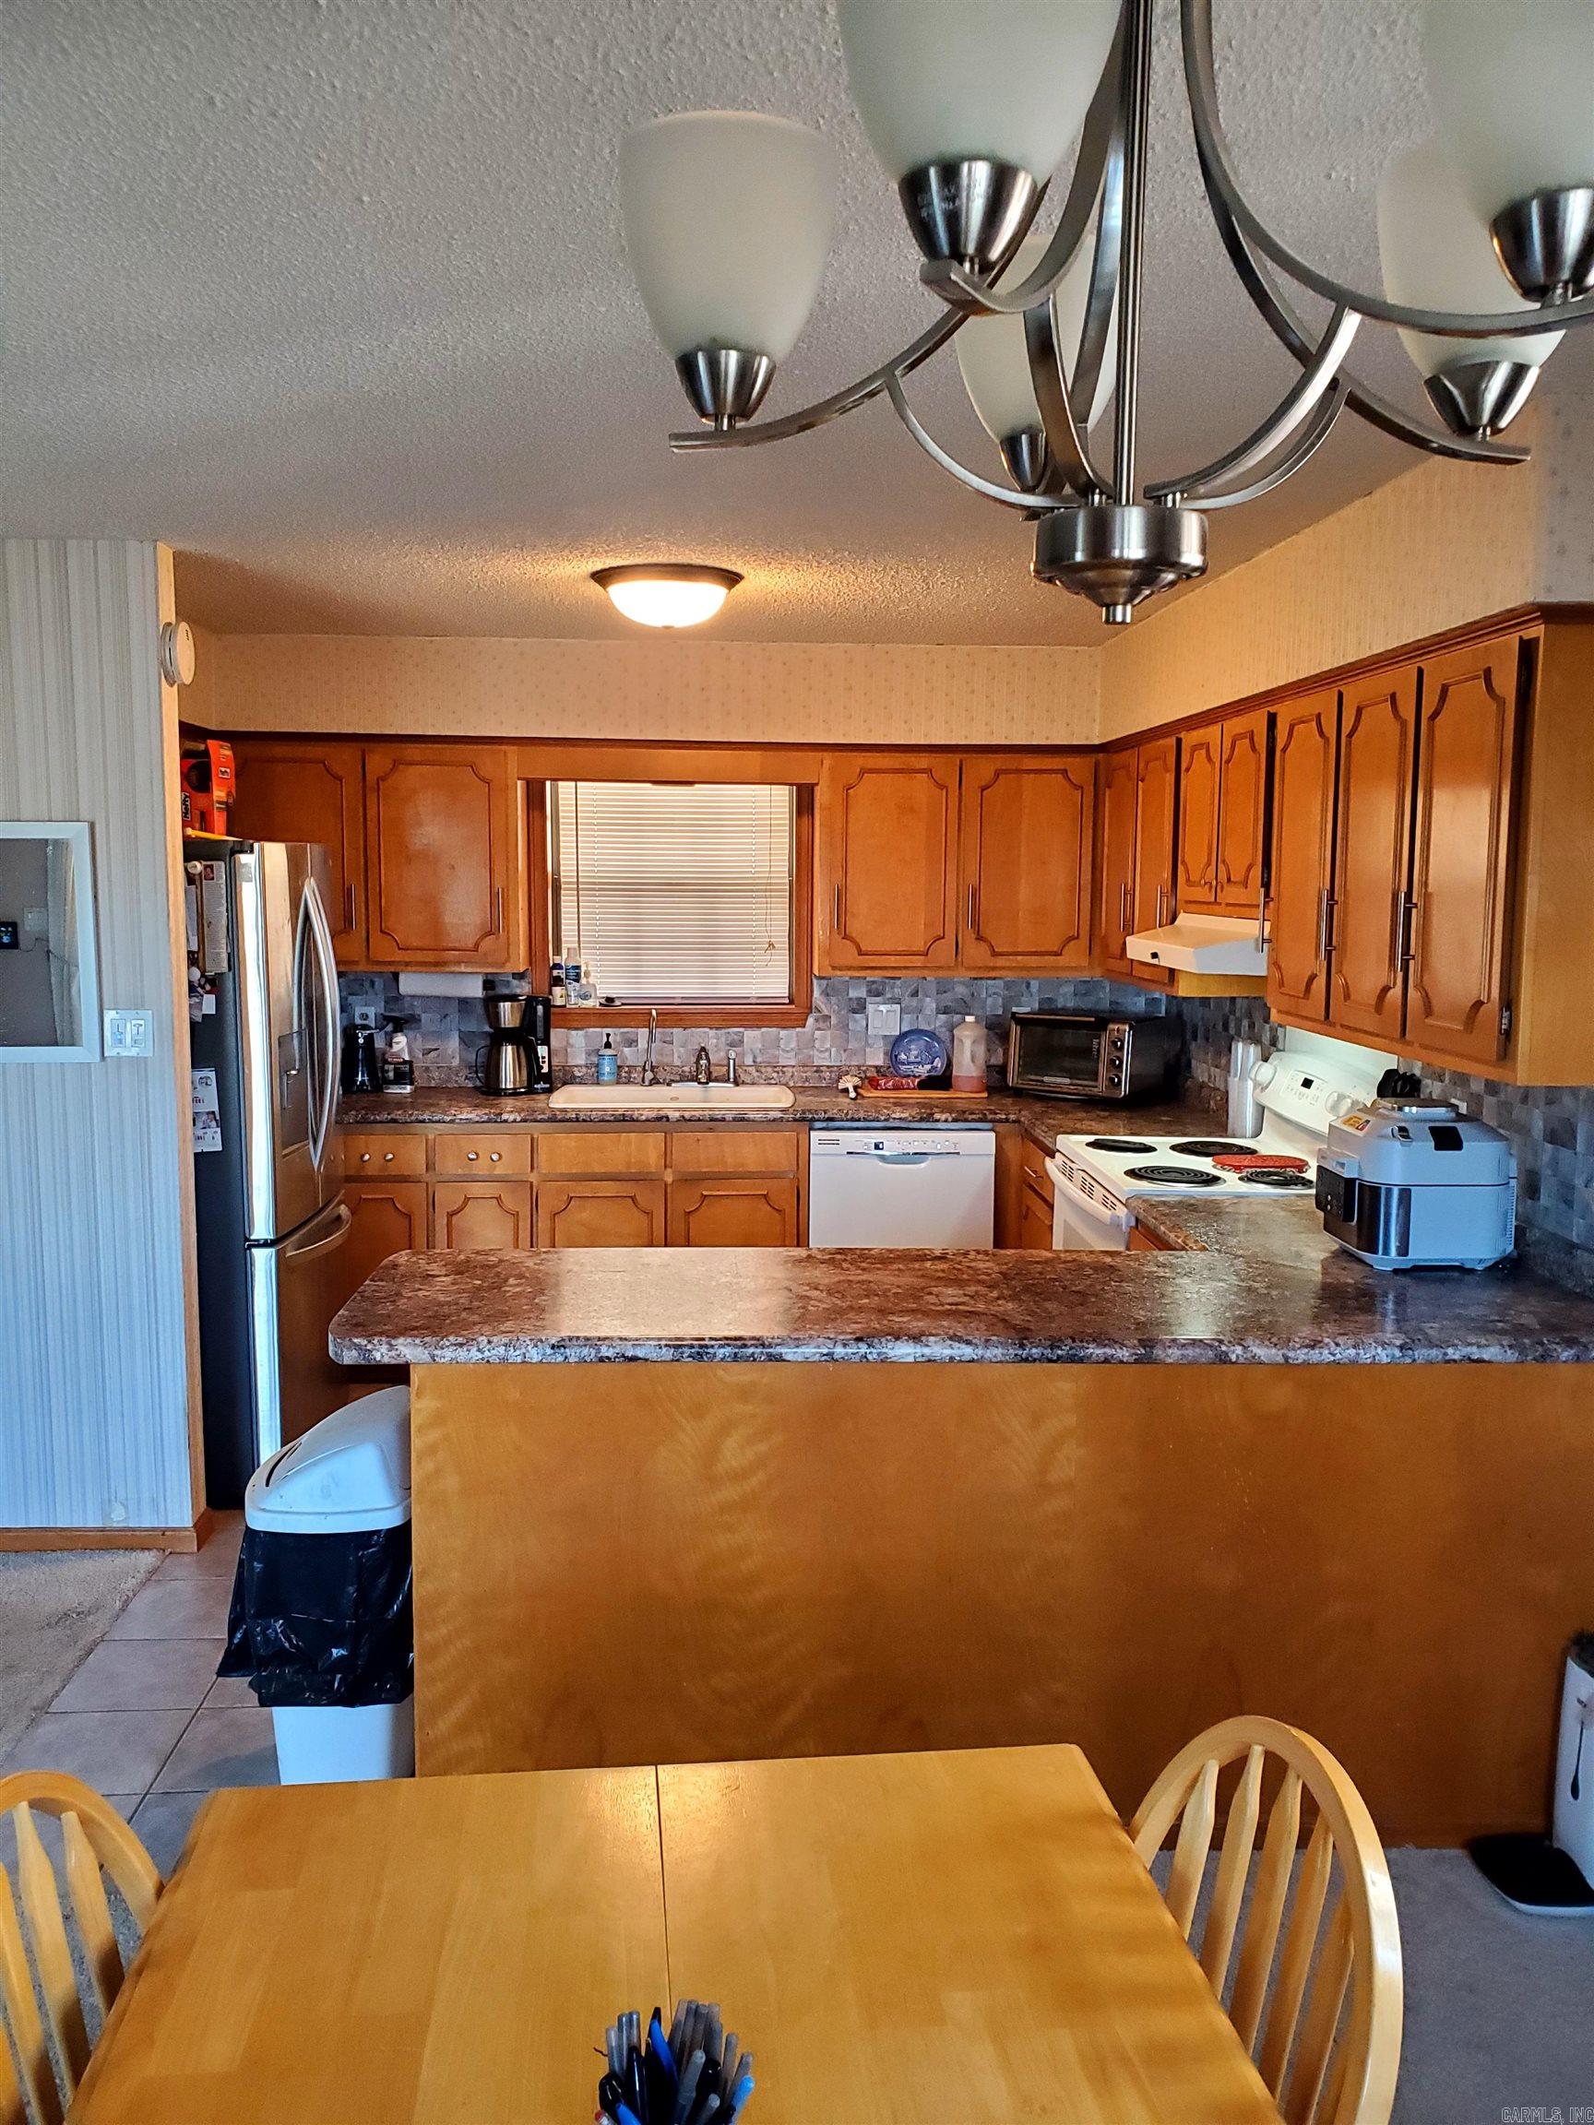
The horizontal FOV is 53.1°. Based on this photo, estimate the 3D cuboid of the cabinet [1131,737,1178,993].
[{"bbox_3d":[1.225,-0.595,4.772,0.310,0.710,0.430,0,7,-3],"label":"cabinet"}]

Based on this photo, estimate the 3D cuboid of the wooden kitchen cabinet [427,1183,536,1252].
[{"bbox_3d":[-1.015,0.665,5.412,0.310,0.630,0.550,0,7,-3],"label":"wooden kitchen cabinet"}]

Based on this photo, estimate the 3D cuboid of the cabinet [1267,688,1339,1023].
[{"bbox_3d":[1.292,-0.460,3.622,0.310,0.710,0.380,0,7,-3],"label":"cabinet"}]

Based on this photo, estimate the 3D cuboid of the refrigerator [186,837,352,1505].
[{"bbox_3d":[-1.732,0.256,4.533,0.850,1.740,0.870,0,7,-3],"label":"refrigerator"}]

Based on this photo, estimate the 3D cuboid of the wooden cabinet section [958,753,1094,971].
[{"bbox_3d":[0.774,-0.689,5.552,0.463,0.731,0.320,0,7,-3],"label":"wooden cabinet section"}]

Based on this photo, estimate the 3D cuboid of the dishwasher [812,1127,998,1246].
[{"bbox_3d":[0.323,0.611,5.508,0.607,0.865,0.605,0,7,-3],"label":"dishwasher"}]

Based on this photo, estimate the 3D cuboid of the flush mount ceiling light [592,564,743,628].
[{"bbox_3d":[-0.329,-1.182,4.085,0.390,0.140,0.390,0,7,-3],"label":"flush mount ceiling light"}]

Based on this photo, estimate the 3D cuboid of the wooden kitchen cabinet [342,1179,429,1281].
[{"bbox_3d":[-1.345,0.665,5.393,0.310,0.630,0.550,0,7,-3],"label":"wooden kitchen cabinet"}]

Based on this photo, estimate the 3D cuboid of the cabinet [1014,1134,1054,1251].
[{"bbox_3d":[1.025,0.645,4.954,0.570,0.760,0.480,0,7,-3],"label":"cabinet"}]

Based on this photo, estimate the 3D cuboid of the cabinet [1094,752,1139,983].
[{"bbox_3d":[1.178,-0.644,5.191,0.320,0.750,0.470,0,7,-3],"label":"cabinet"}]

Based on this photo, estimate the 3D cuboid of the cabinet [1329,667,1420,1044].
[{"bbox_3d":[1.314,-0.414,3.235,0.310,0.710,0.360,0,7,-3],"label":"cabinet"}]

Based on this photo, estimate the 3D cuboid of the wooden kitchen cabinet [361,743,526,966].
[{"bbox_3d":[-1.177,-0.703,5.453,0.532,0.755,0.320,0,7,-3],"label":"wooden kitchen cabinet"}]

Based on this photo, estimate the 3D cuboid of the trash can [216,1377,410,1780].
[{"bbox_3d":[-0.819,0.982,2.889,0.300,0.750,0.360,0,7,-3],"label":"trash can"}]

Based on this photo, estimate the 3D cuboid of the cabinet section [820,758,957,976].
[{"bbox_3d":[0.307,-0.692,5.527,0.472,0.731,0.320,0,7,-3],"label":"cabinet section"}]

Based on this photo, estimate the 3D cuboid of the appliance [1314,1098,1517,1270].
[{"bbox_3d":[1.211,0.228,3.202,0.370,0.310,0.330,0,7,-3],"label":"appliance"}]

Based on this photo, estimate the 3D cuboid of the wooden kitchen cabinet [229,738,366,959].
[{"bbox_3d":[-1.684,-0.705,5.427,0.477,0.755,0.320,0,7,-3],"label":"wooden kitchen cabinet"}]

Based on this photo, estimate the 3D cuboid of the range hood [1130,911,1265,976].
[{"bbox_3d":[1.165,-0.310,4.149,0.450,0.131,0.725,0,7,-3],"label":"range hood"}]

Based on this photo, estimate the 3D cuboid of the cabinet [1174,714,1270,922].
[{"bbox_3d":[1.233,-0.633,4.117,0.320,0.525,0.730,0,7,-3],"label":"cabinet"}]

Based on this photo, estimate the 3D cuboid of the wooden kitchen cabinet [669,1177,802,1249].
[{"bbox_3d":[-0.219,0.635,5.493,0.427,0.590,0.605,0,7,-3],"label":"wooden kitchen cabinet"}]

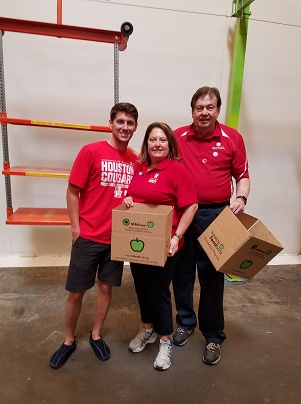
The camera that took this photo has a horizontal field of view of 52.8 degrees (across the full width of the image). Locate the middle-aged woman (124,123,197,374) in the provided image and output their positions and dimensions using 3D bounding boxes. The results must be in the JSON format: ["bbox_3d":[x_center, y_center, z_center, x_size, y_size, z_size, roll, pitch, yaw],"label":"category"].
[{"bbox_3d":[0.077,0.303,2.023,0.470,1.620,0.410,6,12,19],"label":"middle-aged woman"}]

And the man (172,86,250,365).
[{"bbox_3d":[0.377,0.185,2.094,0.550,1.850,0.390,5,12,13],"label":"man"}]

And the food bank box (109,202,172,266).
[{"bbox_3d":[-0.038,0.176,1.745,0.295,0.279,0.250,5,11,12],"label":"food bank box"}]

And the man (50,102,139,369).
[{"bbox_3d":[-0.320,0.225,2.021,0.580,1.740,0.420,0,12,-13],"label":"man"}]

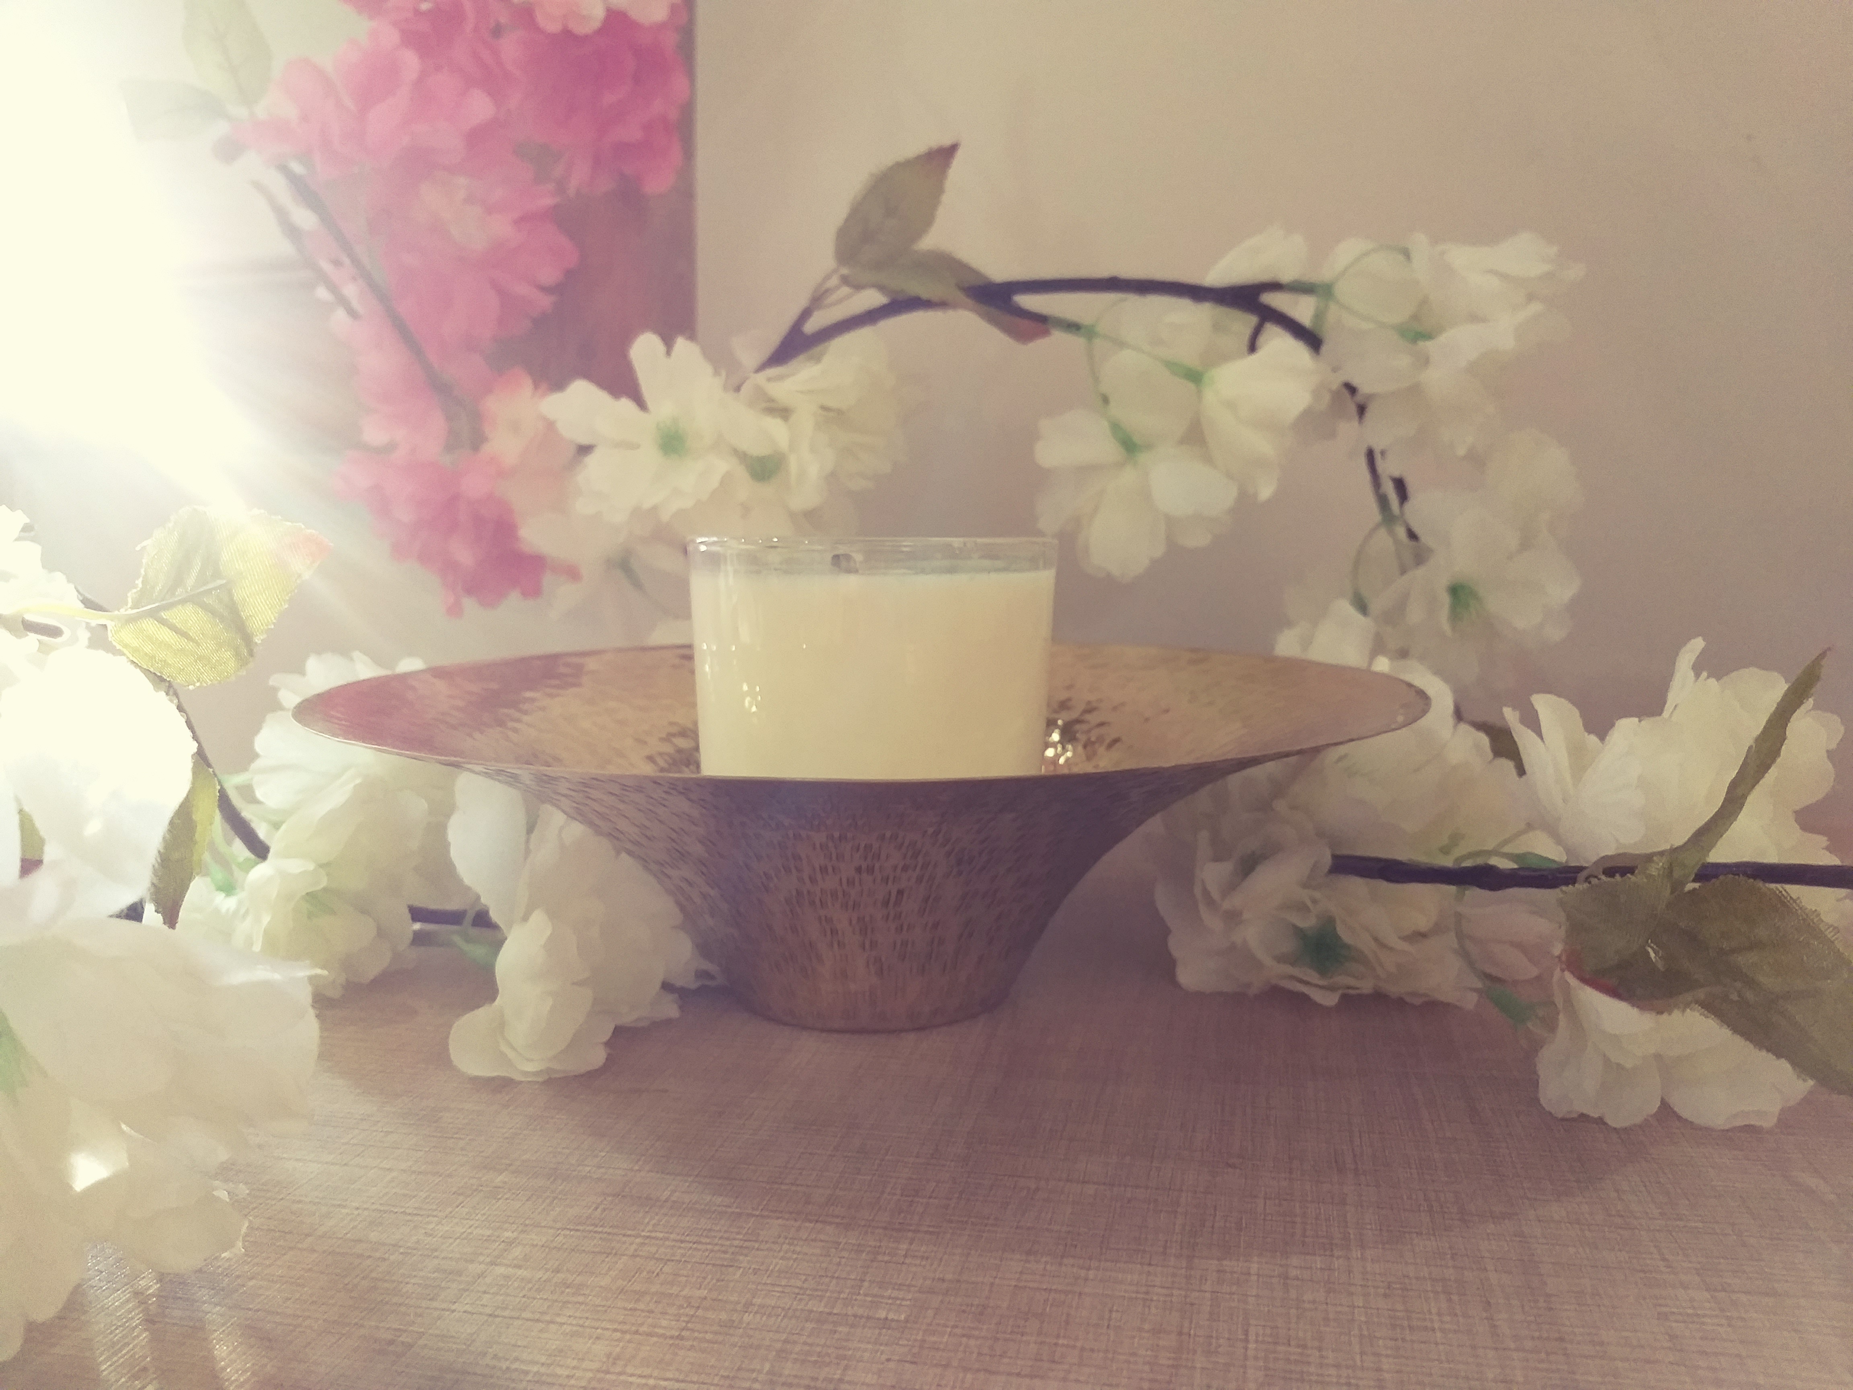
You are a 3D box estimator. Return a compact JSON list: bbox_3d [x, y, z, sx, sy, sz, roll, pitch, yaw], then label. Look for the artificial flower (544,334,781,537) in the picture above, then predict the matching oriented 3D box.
[{"bbox_3d":[-0.070,-0.069,0.370,0.060,0.051,0.038,1,7,6],"label":"artificial flower"}]

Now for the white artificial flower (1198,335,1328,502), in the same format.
[{"bbox_3d":[0.089,-0.074,0.370,0.036,0.042,0.033,5,9,37],"label":"white artificial flower"}]

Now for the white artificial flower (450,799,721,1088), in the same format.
[{"bbox_3d":[-0.070,0.049,0.282,0.052,0.057,0.052,3,7,26],"label":"white artificial flower"}]

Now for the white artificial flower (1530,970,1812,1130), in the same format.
[{"bbox_3d":[0.141,0.066,0.262,0.051,0.034,0.044,-2,7,-11],"label":"white artificial flower"}]

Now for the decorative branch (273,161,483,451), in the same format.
[{"bbox_3d":[-0.190,-0.134,0.480,0.018,0.120,0.018,-34,0,0],"label":"decorative branch"}]

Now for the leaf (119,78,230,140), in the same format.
[{"bbox_3d":[-0.249,-0.194,0.460,0.035,0.020,0.015,-1,7,-11],"label":"leaf"}]

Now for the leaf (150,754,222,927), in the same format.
[{"bbox_3d":[-0.149,0.029,0.280,0.011,0.033,0.013,12,6,-16],"label":"leaf"}]

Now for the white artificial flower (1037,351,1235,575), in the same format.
[{"bbox_3d":[0.058,-0.063,0.380,0.056,0.061,0.046,0,6,6],"label":"white artificial flower"}]

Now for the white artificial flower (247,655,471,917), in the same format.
[{"bbox_3d":[-0.141,0.022,0.345,0.048,0.060,0.053,6,9,44],"label":"white artificial flower"}]

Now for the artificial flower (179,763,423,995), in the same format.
[{"bbox_3d":[-0.146,0.044,0.325,0.054,0.049,0.045,1,7,6],"label":"artificial flower"}]

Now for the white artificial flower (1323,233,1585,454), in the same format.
[{"bbox_3d":[0.144,-0.097,0.385,0.064,0.060,0.055,-6,8,-40],"label":"white artificial flower"}]

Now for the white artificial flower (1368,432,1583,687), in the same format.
[{"bbox_3d":[0.158,-0.039,0.400,0.059,0.069,0.045,1,7,6],"label":"white artificial flower"}]

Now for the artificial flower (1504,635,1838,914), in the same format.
[{"bbox_3d":[0.159,0.018,0.295,0.066,0.053,0.052,1,7,6],"label":"artificial flower"}]

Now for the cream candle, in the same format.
[{"bbox_3d":[-0.012,0.006,0.303,0.078,0.079,0.078,0,7,0],"label":"cream candle"}]

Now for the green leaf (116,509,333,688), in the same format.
[{"bbox_3d":[-0.142,-0.020,0.280,0.046,0.033,0.014,-25,0,-6],"label":"green leaf"}]

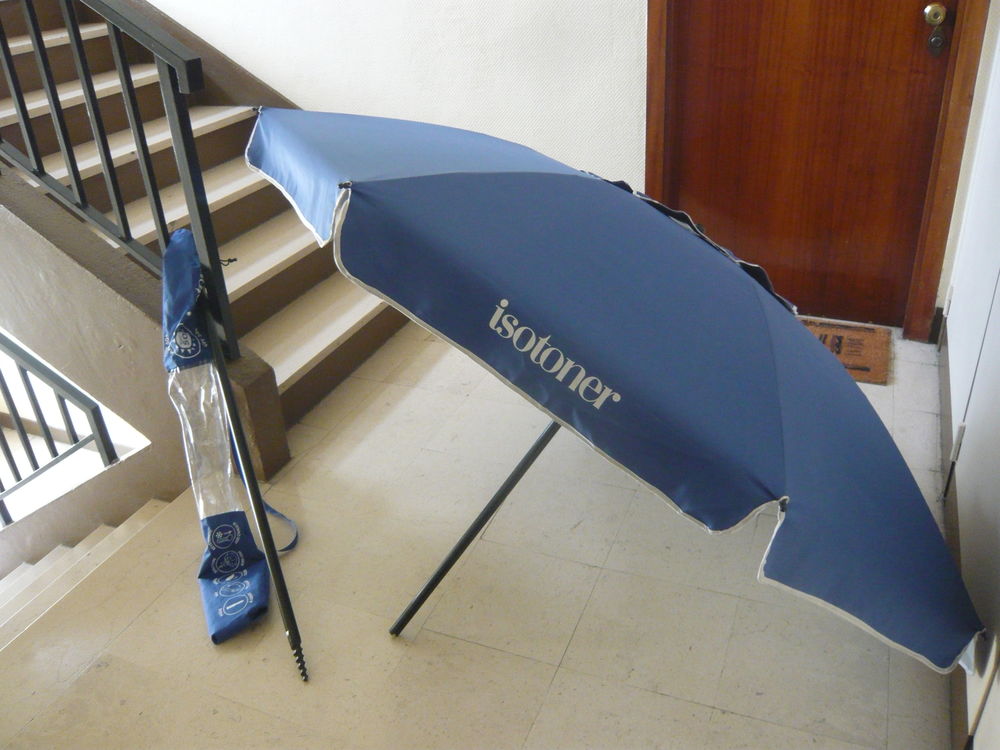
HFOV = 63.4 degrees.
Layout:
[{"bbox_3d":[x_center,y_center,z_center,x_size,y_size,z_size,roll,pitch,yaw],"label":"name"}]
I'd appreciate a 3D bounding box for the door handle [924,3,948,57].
[{"bbox_3d":[1.251,-0.990,2.318,0.065,0.155,0.065,9,31,21],"label":"door handle"}]

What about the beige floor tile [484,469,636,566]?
[{"bbox_3d":[0.149,0.343,1.969,0.300,0.012,0.300,9,31,21],"label":"beige floor tile"}]

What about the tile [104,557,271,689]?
[{"bbox_3d":[-0.625,0.522,1.704,0.300,0.012,0.300,9,31,21],"label":"tile"}]

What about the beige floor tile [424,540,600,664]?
[{"bbox_3d":[0.033,0.479,1.728,0.300,0.012,0.300,9,31,21],"label":"beige floor tile"}]

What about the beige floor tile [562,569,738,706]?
[{"bbox_3d":[0.310,0.518,1.624,0.300,0.012,0.300,9,31,21],"label":"beige floor tile"}]

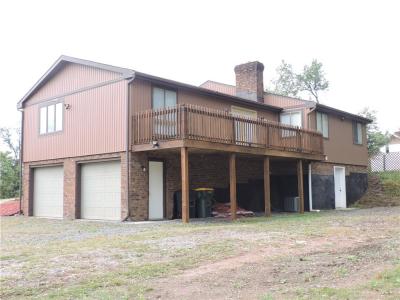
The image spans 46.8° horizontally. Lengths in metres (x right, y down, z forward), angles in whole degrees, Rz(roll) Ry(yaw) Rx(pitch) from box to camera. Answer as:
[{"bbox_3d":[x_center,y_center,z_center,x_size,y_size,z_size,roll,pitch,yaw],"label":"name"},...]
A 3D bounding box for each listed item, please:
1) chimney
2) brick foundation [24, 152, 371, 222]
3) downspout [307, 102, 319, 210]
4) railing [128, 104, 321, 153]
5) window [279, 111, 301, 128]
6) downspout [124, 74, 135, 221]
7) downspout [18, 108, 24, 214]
[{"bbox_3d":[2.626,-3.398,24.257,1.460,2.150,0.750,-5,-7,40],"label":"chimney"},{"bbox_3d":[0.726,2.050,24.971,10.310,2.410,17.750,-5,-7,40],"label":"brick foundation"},{"bbox_3d":[5.573,0.398,22.536,0.440,5.110,0.250,-5,-7,40],"label":"downspout"},{"bbox_3d":[1.775,-0.507,19.335,2.550,1.070,10.050,-5,-7,40],"label":"railing"},{"bbox_3d":[4.633,-1.302,23.391,1.230,1.300,0.110,-5,-7,40],"label":"window"},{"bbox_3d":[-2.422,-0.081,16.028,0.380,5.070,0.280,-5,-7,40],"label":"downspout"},{"bbox_3d":[-8.058,0.495,20.983,0.370,4.930,0.200,-5,-7,40],"label":"downspout"}]

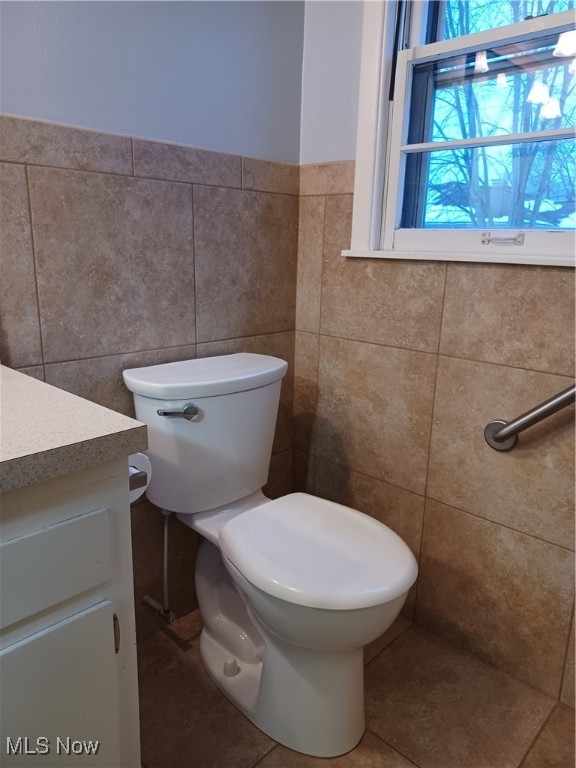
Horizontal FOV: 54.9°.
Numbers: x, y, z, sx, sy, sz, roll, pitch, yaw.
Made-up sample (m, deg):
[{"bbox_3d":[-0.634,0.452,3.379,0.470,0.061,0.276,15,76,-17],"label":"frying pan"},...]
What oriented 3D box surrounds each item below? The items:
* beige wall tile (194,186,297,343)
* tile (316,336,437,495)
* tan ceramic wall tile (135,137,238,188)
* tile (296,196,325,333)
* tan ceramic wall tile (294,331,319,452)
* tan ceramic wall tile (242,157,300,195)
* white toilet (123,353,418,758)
[{"bbox_3d":[-0.110,-0.334,1.571,0.011,0.400,0.384,14,19,42],"label":"beige wall tile"},{"bbox_3d":[0.241,0.079,1.598,0.397,0.392,0.011,14,19,42],"label":"tile"},{"bbox_3d":[-0.241,-0.540,1.376,0.011,0.082,0.323,14,19,42],"label":"tan ceramic wall tile"},{"bbox_3d":[0.070,-0.355,1.671,0.101,0.400,0.011,14,19,42],"label":"tile"},{"bbox_3d":[0.060,0.032,1.768,0.101,0.392,0.011,14,19,42],"label":"tan ceramic wall tile"},{"bbox_3d":[-0.048,-0.584,1.569,0.011,0.082,0.223,14,19,42],"label":"tan ceramic wall tile"},{"bbox_3d":[-0.025,0.364,1.311,0.680,0.747,0.430,14,19,42],"label":"white toilet"}]

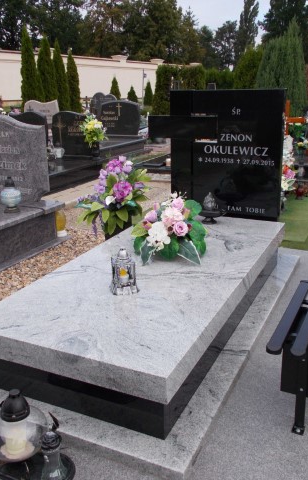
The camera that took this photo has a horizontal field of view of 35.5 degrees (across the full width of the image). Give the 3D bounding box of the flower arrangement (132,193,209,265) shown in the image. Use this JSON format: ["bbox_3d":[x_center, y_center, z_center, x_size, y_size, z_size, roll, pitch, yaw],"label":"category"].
[{"bbox_3d":[0.094,-0.077,2.942,0.418,0.332,0.367,7,20,25],"label":"flower arrangement"}]

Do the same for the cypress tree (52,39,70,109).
[{"bbox_3d":[-4.671,-8.257,24.276,0.836,3.774,0.836,7,20,25],"label":"cypress tree"}]

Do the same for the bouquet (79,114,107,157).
[{"bbox_3d":[-1.078,-1.835,8.421,0.470,0.747,0.420,7,20,25],"label":"bouquet"}]

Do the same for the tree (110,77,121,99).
[{"bbox_3d":[-2.156,-8.320,26.773,0.650,1.490,0.650,-2,18,1],"label":"tree"}]

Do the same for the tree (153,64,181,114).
[{"bbox_3d":[0.544,-6.481,20.910,1.102,2.346,1.102,-1,18,0],"label":"tree"}]

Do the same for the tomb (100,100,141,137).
[{"bbox_3d":[-0.824,-2.937,11.626,1.000,0.819,0.100,8,20,27],"label":"tomb"}]

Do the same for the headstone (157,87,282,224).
[{"bbox_3d":[0.460,-0.651,3.690,1.030,0.940,0.133,7,20,25],"label":"headstone"}]

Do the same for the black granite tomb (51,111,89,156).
[{"bbox_3d":[-1.249,-1.683,7.648,0.836,0.694,0.122,7,20,25],"label":"black granite tomb"}]

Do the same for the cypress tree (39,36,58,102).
[{"bbox_3d":[-4.395,-6.748,20.244,0.880,3.371,0.880,7,20,25],"label":"cypress tree"}]

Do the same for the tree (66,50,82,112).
[{"bbox_3d":[-4.159,-8.188,24.990,0.765,3.213,0.765,7,20,25],"label":"tree"}]

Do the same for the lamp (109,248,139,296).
[{"bbox_3d":[-0.146,0.152,2.431,0.128,0.233,0.128,7,20,25],"label":"lamp"}]

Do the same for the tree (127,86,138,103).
[{"bbox_3d":[-1.323,-8.861,29.580,0.734,1.326,0.734,-1,18,0],"label":"tree"}]

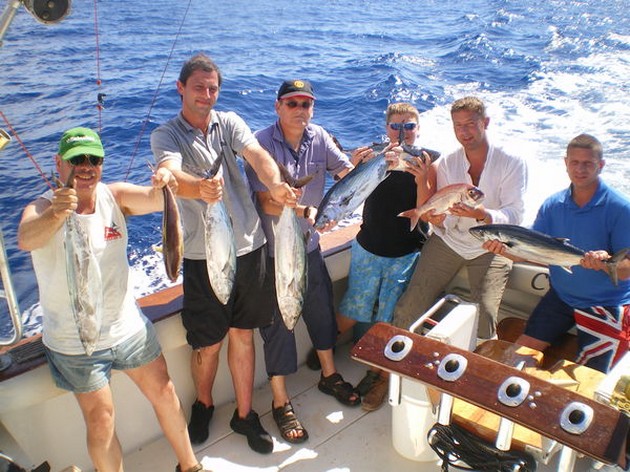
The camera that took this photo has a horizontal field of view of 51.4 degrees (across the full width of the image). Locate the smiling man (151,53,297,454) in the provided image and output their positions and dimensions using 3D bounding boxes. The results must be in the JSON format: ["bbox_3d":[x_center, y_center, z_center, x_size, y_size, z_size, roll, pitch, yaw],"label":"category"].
[{"bbox_3d":[-0.371,0.166,2.903,0.580,1.840,0.520,-6,23,-11],"label":"smiling man"}]

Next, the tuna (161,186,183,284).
[{"bbox_3d":[-0.546,-0.030,2.492,0.070,0.470,0.100,-3,23,-5],"label":"tuna"}]

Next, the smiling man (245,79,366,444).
[{"bbox_3d":[-0.037,0.128,3.140,0.570,1.710,0.500,-4,23,-7],"label":"smiling man"}]

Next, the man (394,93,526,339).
[{"bbox_3d":[0.663,0.112,3.281,0.680,1.600,0.560,4,24,13],"label":"man"}]

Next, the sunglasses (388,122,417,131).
[{"bbox_3d":[0.411,-0.526,3.099,0.138,0.042,0.130,1,18,5],"label":"sunglasses"}]

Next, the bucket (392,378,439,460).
[{"bbox_3d":[0.470,0.865,3.143,0.250,0.330,0.250,-1,23,0],"label":"bucket"}]

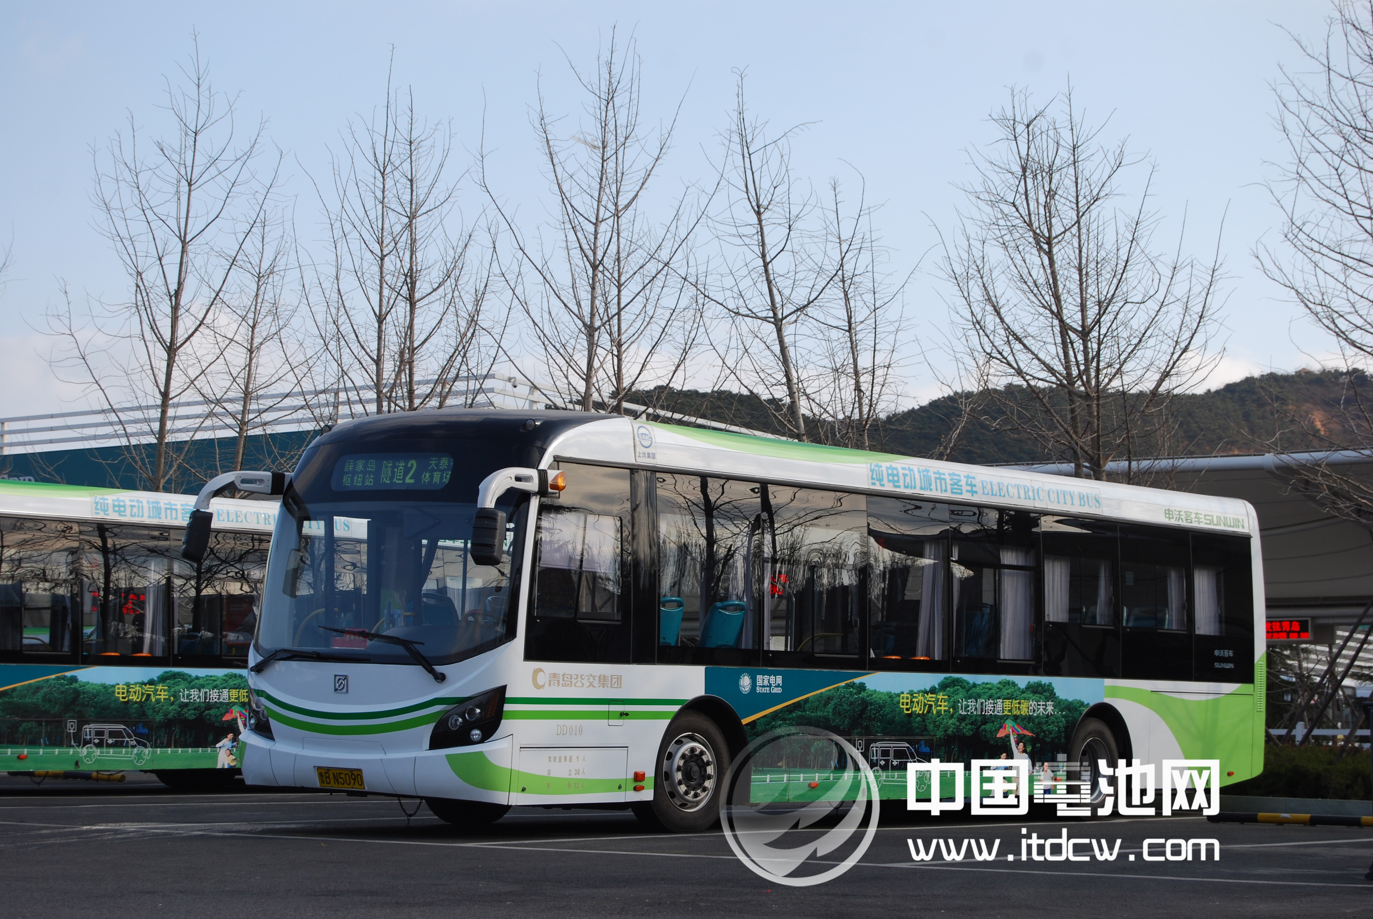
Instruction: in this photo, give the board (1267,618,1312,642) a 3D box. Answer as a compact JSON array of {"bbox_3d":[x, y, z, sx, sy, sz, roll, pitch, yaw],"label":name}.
[{"bbox_3d":[9.516,2.740,50.000,1.080,0.390,0.120,-2,-5,38],"label":"board"}]

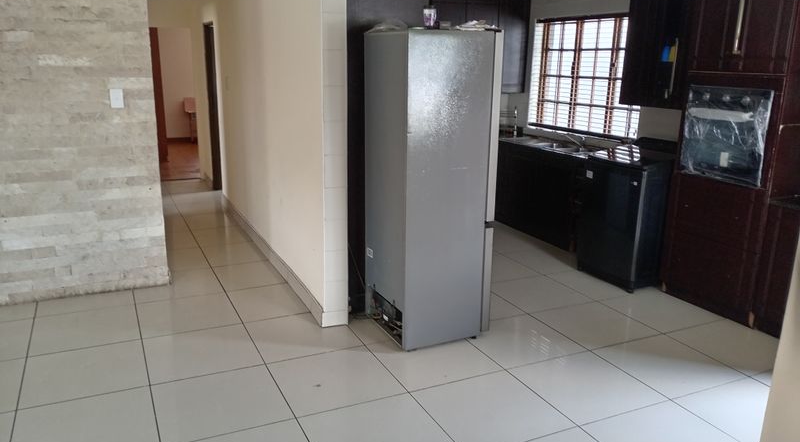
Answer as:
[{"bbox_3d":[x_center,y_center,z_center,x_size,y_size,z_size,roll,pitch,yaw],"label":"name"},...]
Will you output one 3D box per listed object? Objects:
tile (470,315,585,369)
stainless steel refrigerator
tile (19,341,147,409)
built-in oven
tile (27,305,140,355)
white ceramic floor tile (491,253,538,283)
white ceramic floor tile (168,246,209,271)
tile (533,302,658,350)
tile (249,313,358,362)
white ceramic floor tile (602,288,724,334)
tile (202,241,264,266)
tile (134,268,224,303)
[{"bbox_3d":[0.729,0.736,3.863,0.600,0.010,0.600,-6,16,-25],"label":"tile"},{"bbox_3d":[0.197,-0.197,3.780,0.595,1.815,0.555,-6,16,-24],"label":"stainless steel refrigerator"},{"bbox_3d":[-1.695,0.812,3.376,0.600,0.010,0.600,-6,16,-25],"label":"tile"},{"bbox_3d":[2.350,-0.588,4.196,0.550,0.600,0.600,-6,16,-25],"label":"built-in oven"},{"bbox_3d":[-1.953,0.672,3.899,0.600,0.010,0.600,-6,16,-25],"label":"tile"},{"bbox_3d":[0.765,0.403,5.145,0.597,0.012,0.597,-6,16,-25],"label":"white ceramic floor tile"},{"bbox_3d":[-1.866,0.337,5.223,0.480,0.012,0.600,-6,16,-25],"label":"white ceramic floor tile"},{"bbox_3d":[1.274,0.684,4.109,0.600,0.010,0.600,-6,16,-25],"label":"tile"},{"bbox_3d":[-0.605,0.706,3.870,0.597,0.012,0.597,-6,16,-25],"label":"tile"},{"bbox_3d":[1.817,0.631,4.357,0.600,0.012,0.600,-6,16,-25],"label":"white ceramic floor tile"},{"bbox_3d":[-1.430,0.293,5.426,0.486,0.012,0.600,-6,16,-25],"label":"tile"},{"bbox_3d":[-1.664,0.482,4.674,0.600,0.012,0.600,-6,16,-25],"label":"tile"}]

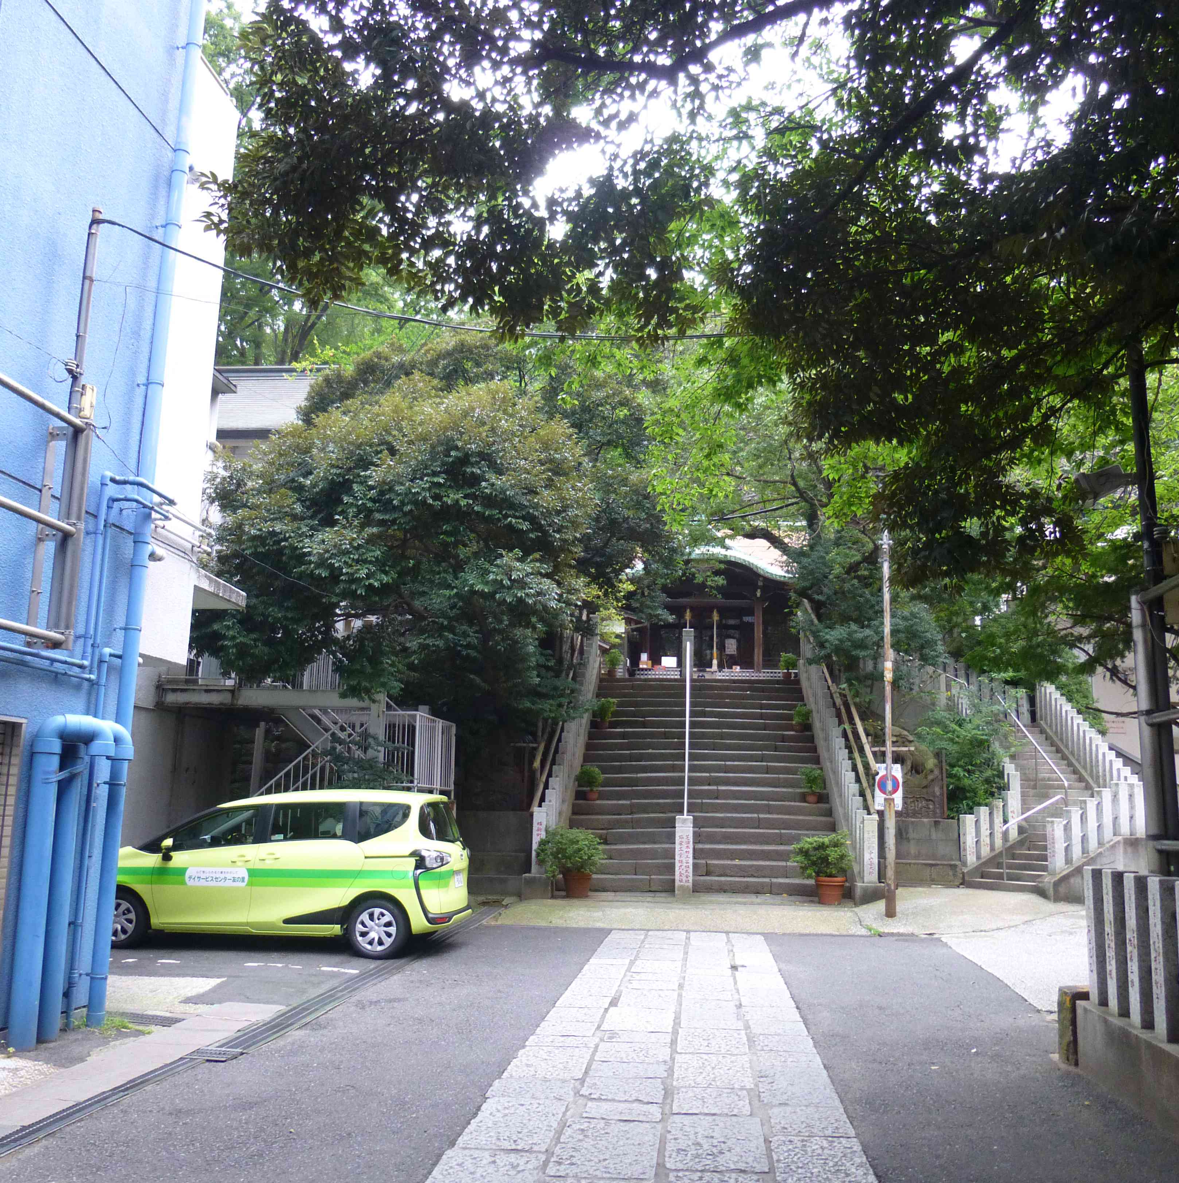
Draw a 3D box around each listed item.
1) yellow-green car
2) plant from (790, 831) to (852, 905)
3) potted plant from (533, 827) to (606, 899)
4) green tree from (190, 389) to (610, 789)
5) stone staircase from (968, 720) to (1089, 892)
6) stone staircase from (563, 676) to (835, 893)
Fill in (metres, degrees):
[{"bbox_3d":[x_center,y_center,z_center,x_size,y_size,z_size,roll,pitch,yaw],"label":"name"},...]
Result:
[{"bbox_3d":[-3.499,3.031,12.532,4.235,1.675,1.695,0,-10,5],"label":"yellow-green car"},{"bbox_3d":[3.396,4.056,16.700,0.920,1.070,0.900,0,-10,5],"label":"plant"},{"bbox_3d":[-0.282,3.998,16.800,1.000,1.070,0.950,0,-10,5],"label":"potted plant"},{"bbox_3d":[-3.067,-0.127,18.000,6.200,6.500,5.800,0,-10,5],"label":"green tree"},{"bbox_3d":[8.023,3.831,21.923,2.800,3.200,5.400,-2,-11,15],"label":"stone staircase"},{"bbox_3d":[2.086,3.266,21.338,4.510,4.053,7.500,0,-10,5],"label":"stone staircase"}]

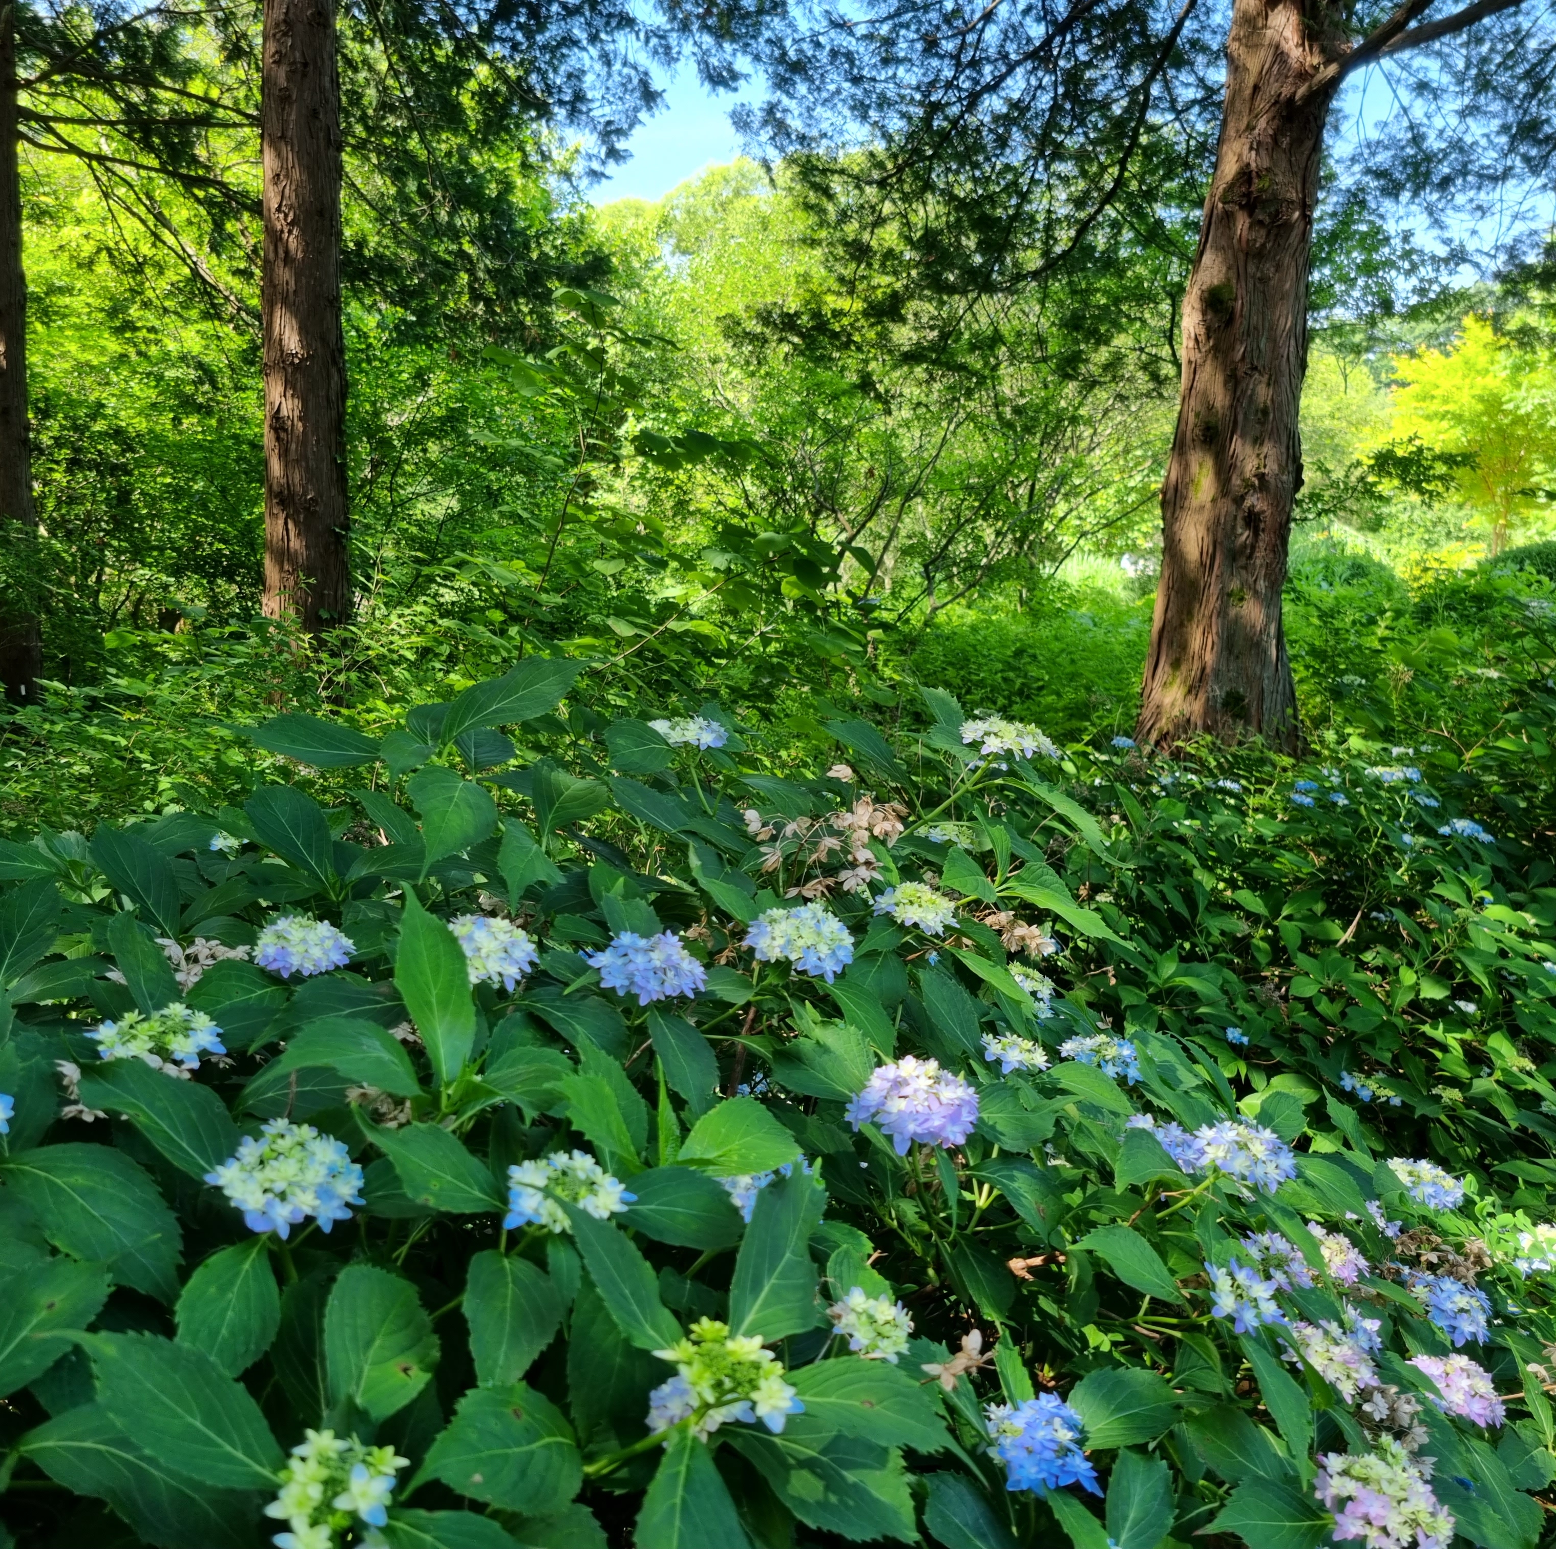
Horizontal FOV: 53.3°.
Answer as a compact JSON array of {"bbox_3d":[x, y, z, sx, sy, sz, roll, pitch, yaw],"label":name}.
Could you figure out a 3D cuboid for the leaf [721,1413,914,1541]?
[{"bbox_3d":[0.021,0.408,0.905,0.149,0.030,0.080,14,38,37],"label":"leaf"}]

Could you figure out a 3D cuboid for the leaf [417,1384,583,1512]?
[{"bbox_3d":[-0.180,0.433,1.000,0.115,0.030,0.075,-15,45,-12],"label":"leaf"}]

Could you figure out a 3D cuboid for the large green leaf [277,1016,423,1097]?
[{"bbox_3d":[-0.389,0.256,1.410,0.123,0.045,0.085,11,17,-24],"label":"large green leaf"}]

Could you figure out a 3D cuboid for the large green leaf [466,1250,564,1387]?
[{"bbox_3d":[-0.204,0.418,1.198,0.075,0.030,0.104,-4,51,0],"label":"large green leaf"}]

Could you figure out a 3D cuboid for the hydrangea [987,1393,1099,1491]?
[{"bbox_3d":[0.216,0.548,1.270,0.095,0.080,0.090,4,24,11],"label":"hydrangea"}]

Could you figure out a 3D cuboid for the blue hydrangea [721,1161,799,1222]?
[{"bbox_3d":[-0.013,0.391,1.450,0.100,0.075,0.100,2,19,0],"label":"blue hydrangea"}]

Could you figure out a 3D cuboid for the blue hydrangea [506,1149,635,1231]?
[{"bbox_3d":[-0.167,0.336,1.250,0.102,0.055,0.098,0,16,0],"label":"blue hydrangea"}]

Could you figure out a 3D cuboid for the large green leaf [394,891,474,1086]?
[{"bbox_3d":[-0.294,0.183,1.330,0.066,0.170,0.030,-7,-15,-11],"label":"large green leaf"}]

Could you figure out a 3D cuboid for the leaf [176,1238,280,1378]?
[{"bbox_3d":[-0.387,0.376,1.100,0.070,0.095,0.030,23,-40,-11],"label":"leaf"}]

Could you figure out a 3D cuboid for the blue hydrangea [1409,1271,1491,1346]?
[{"bbox_3d":[0.624,0.495,1.450,0.090,0.070,0.090,13,23,0],"label":"blue hydrangea"}]

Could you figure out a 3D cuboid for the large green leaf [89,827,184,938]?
[{"bbox_3d":[-0.757,0.126,1.825,0.090,0.174,0.035,-36,-18,-19],"label":"large green leaf"}]

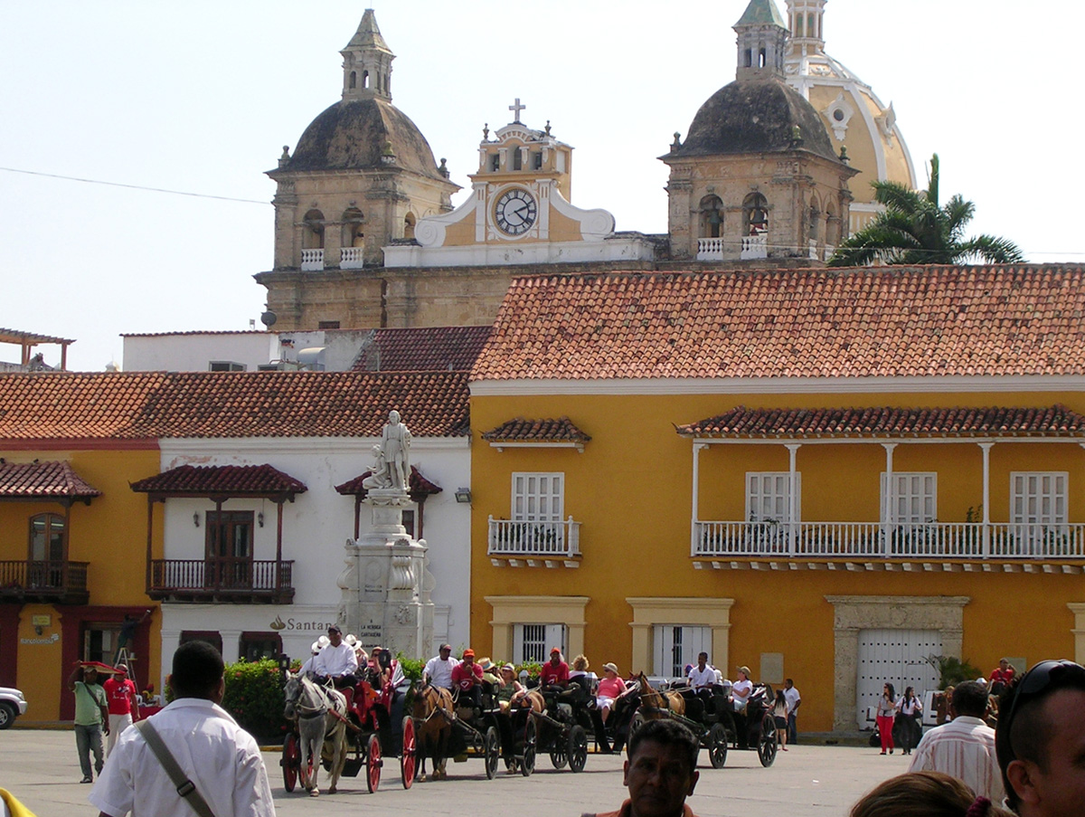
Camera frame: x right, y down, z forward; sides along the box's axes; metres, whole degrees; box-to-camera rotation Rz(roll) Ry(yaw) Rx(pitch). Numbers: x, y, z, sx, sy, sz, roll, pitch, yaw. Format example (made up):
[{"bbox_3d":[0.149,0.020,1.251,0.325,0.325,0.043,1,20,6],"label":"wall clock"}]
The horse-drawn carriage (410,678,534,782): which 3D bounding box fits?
[{"bbox_3d":[-1.289,5.127,58.433,1.500,1.700,4.650,0,-4,15],"label":"horse-drawn carriage"}]

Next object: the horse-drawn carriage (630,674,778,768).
[{"bbox_3d":[2.944,5.876,67.840,1.500,1.750,4.650,-1,-5,28],"label":"horse-drawn carriage"}]

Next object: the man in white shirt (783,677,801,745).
[{"bbox_3d":[6.664,8.058,96.192,0.360,1.700,0.500,5,-6,-40],"label":"man in white shirt"}]

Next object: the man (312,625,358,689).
[{"bbox_3d":[-2.846,3.606,49.500,0.580,1.280,0.680,0,-4,9],"label":"man"}]

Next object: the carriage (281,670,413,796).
[{"bbox_3d":[-2.869,4.485,50.560,1.500,1.750,4.600,0,-4,10],"label":"carriage"}]

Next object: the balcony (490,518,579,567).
[{"bbox_3d":[-0.215,3.650,98.947,2.384,1.358,0.900,0,-4,17],"label":"balcony"}]

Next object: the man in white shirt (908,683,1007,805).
[{"bbox_3d":[1.937,2.067,16.500,0.540,1.640,0.340,1,-4,0],"label":"man in white shirt"}]

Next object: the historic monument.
[{"bbox_3d":[-3.695,3.997,85.500,2.000,7.927,2.000,-1,-5,25],"label":"historic monument"}]

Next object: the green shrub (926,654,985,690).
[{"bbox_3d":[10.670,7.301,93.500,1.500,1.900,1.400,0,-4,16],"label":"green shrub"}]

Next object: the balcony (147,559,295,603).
[{"bbox_3d":[-9.088,4.869,101.434,3.959,1.213,1.000,0,-4,17],"label":"balcony"}]

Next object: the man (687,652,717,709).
[{"bbox_3d":[2.972,5.171,67.200,0.540,1.280,0.680,-1,-5,22],"label":"man"}]

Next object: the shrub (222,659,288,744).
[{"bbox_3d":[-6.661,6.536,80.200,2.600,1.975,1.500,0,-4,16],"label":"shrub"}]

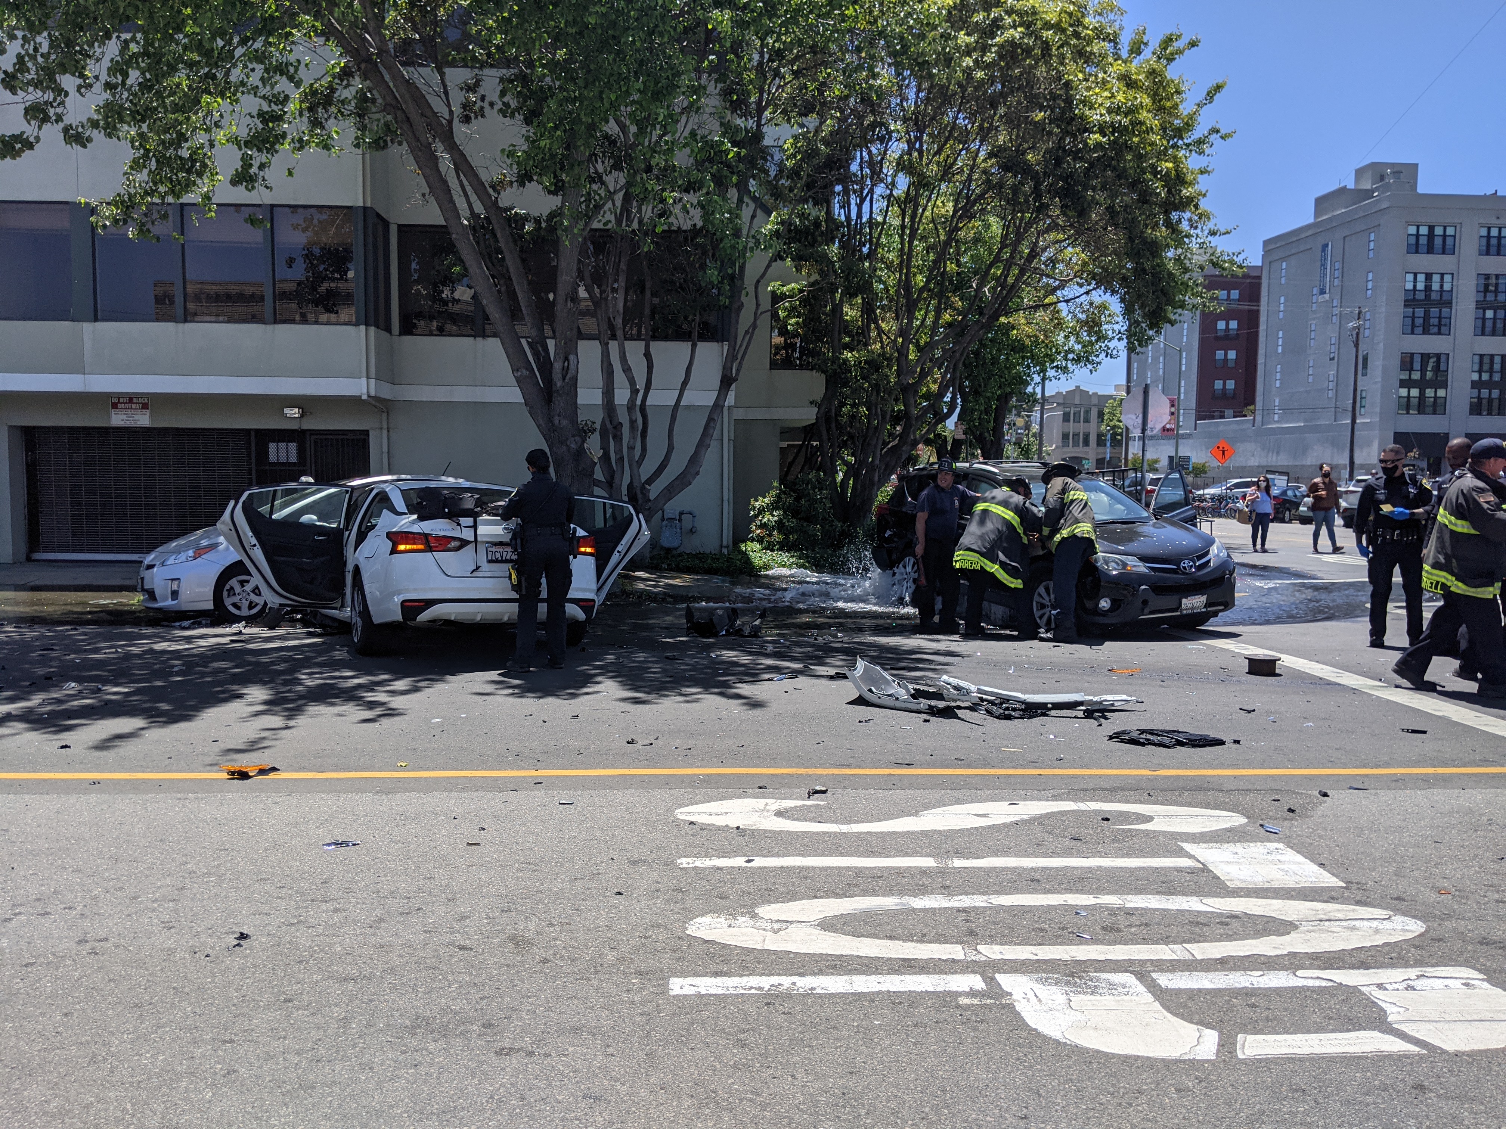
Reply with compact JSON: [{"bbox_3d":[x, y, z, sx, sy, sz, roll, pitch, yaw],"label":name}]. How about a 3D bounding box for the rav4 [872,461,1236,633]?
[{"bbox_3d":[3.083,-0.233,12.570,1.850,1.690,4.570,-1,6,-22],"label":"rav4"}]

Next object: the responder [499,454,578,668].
[{"bbox_3d":[-1.705,-0.035,9.325,0.580,1.740,0.420,-1,5,-18],"label":"responder"}]

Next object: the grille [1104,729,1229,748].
[{"bbox_3d":[2.351,0.993,6.697,0.670,0.060,0.280,1,4,2],"label":"grille"}]

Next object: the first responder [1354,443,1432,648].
[{"bbox_3d":[5.764,-0.167,10.569,0.600,1.820,0.420,2,5,24],"label":"first responder"}]

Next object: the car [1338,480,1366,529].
[{"bbox_3d":[21.136,-2.121,40.156,1.870,1.670,4.550,3,5,32],"label":"car"}]

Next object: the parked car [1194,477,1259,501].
[{"bbox_3d":[23.274,-3.132,55.925,4.700,1.600,1.820,0,5,-10],"label":"parked car"}]

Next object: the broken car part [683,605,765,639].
[{"bbox_3d":[-0.259,0.541,11.476,0.760,0.290,0.450,0,4,0],"label":"broken car part"}]

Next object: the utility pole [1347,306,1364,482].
[{"bbox_3d":[32.524,-8.334,63.546,0.500,11.200,0.500,0,4,0],"label":"utility pole"}]

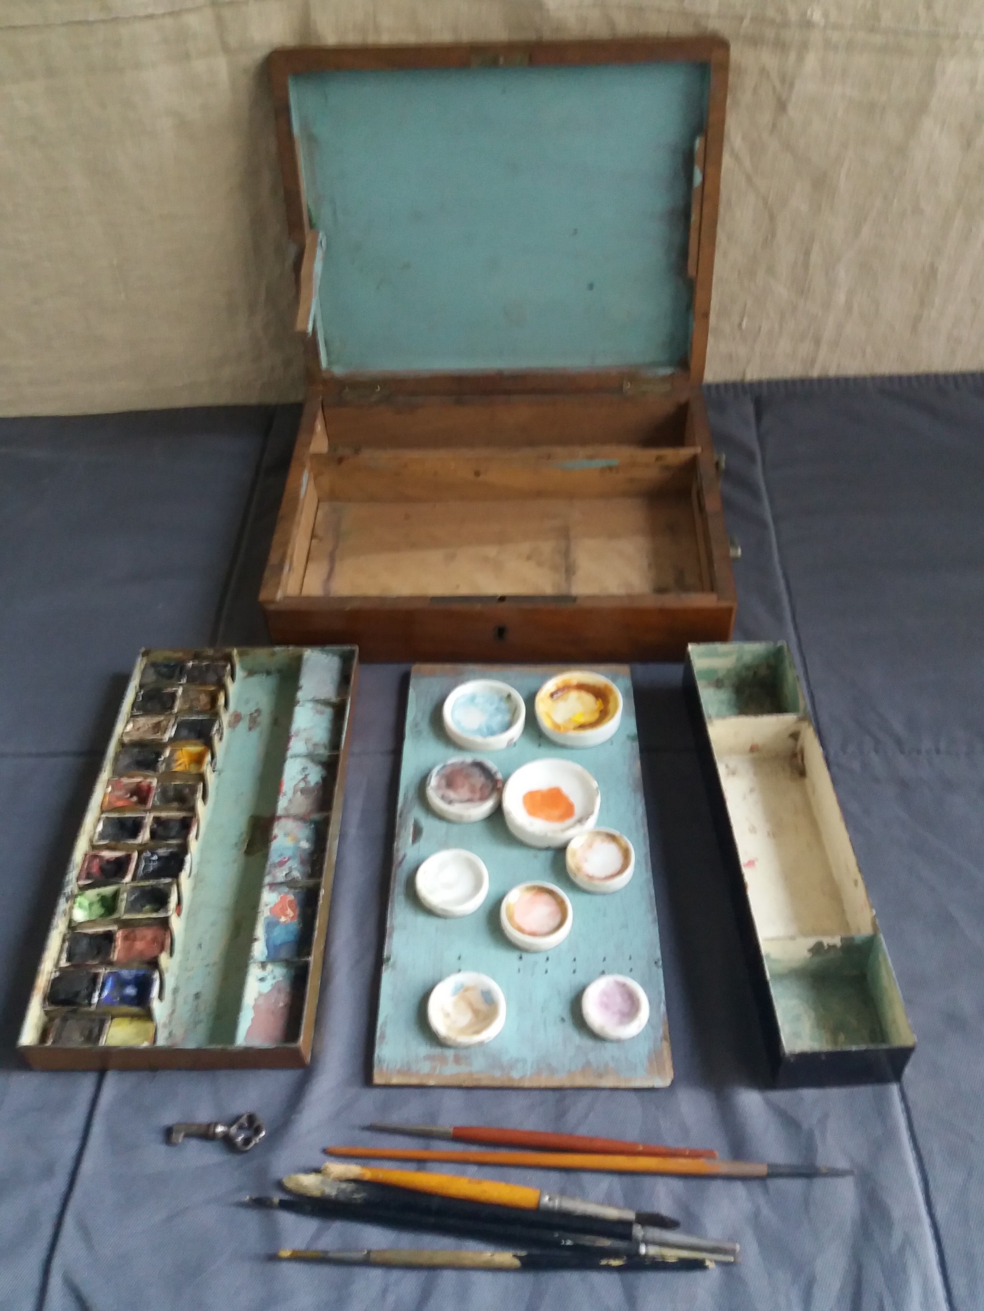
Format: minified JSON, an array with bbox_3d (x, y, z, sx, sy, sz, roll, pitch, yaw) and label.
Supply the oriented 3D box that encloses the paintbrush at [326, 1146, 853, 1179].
[{"bbox_3d":[0.035,0.188,0.395,0.195,0.006,0.006,1,47,4],"label":"paintbrush"}]

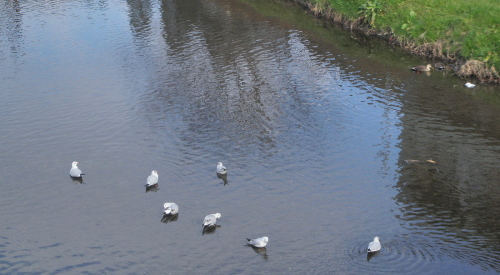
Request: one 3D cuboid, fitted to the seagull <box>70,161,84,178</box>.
[{"bbox_3d":[-2.609,0.485,15.993,0.330,0.220,0.130,15,22,40],"label":"seagull"}]

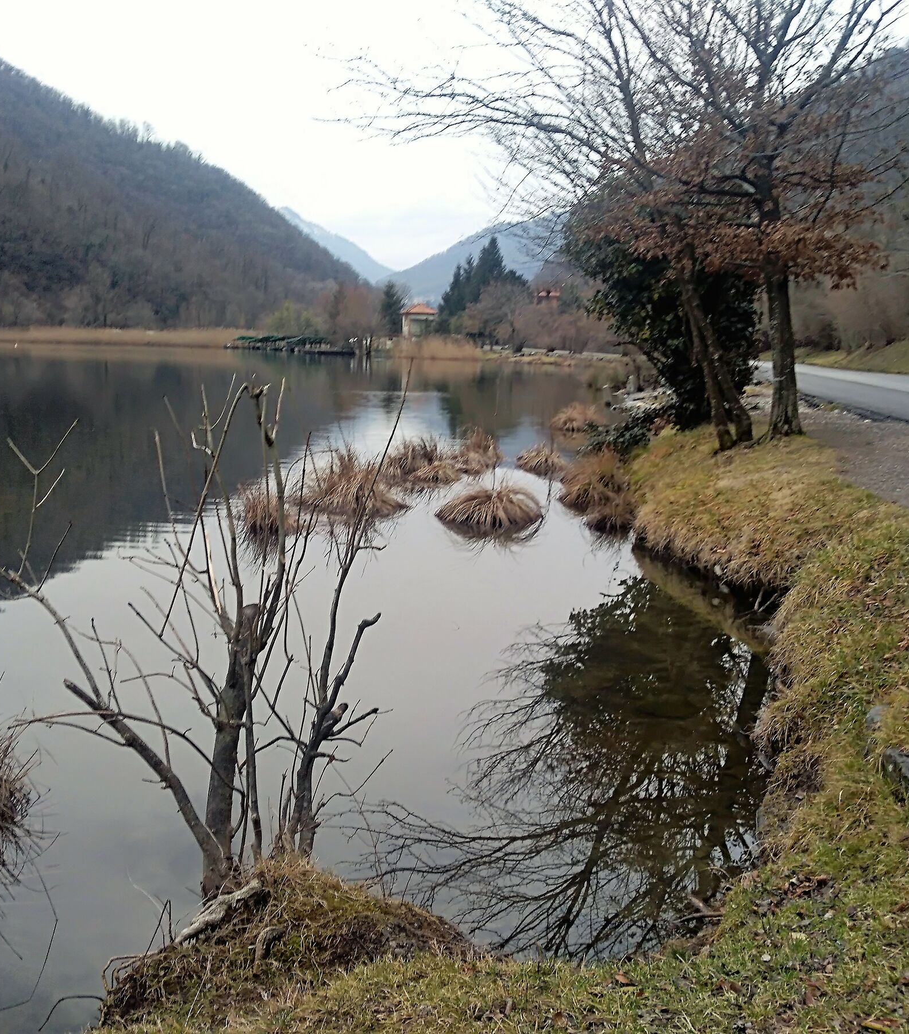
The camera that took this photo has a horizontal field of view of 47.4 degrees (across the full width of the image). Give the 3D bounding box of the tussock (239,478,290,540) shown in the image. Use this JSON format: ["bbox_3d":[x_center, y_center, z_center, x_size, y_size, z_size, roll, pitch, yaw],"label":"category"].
[{"bbox_3d":[-1.858,-0.136,10.230,0.570,0.480,0.560,1,10,0],"label":"tussock"}]

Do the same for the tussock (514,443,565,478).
[{"bbox_3d":[1.251,-0.856,14.767,0.770,0.430,0.750,1,10,0],"label":"tussock"}]

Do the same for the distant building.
[{"bbox_3d":[-5.148,-27.865,149.449,4.900,5.712,4.600,-2,10,-17],"label":"distant building"}]

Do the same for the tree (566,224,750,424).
[{"bbox_3d":[3.525,-3.270,17.999,3.300,3.402,3.100,1,10,0],"label":"tree"}]

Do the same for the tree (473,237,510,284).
[{"bbox_3d":[4.957,-30.960,141.789,5.600,14.463,5.600,1,10,0],"label":"tree"}]

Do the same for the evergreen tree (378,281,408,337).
[{"bbox_3d":[-9.987,-33.036,166.833,4.700,9.869,4.700,1,10,0],"label":"evergreen tree"}]

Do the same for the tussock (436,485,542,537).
[{"bbox_3d":[0.365,-0.171,10.828,1.120,0.400,1.080,1,10,0],"label":"tussock"}]

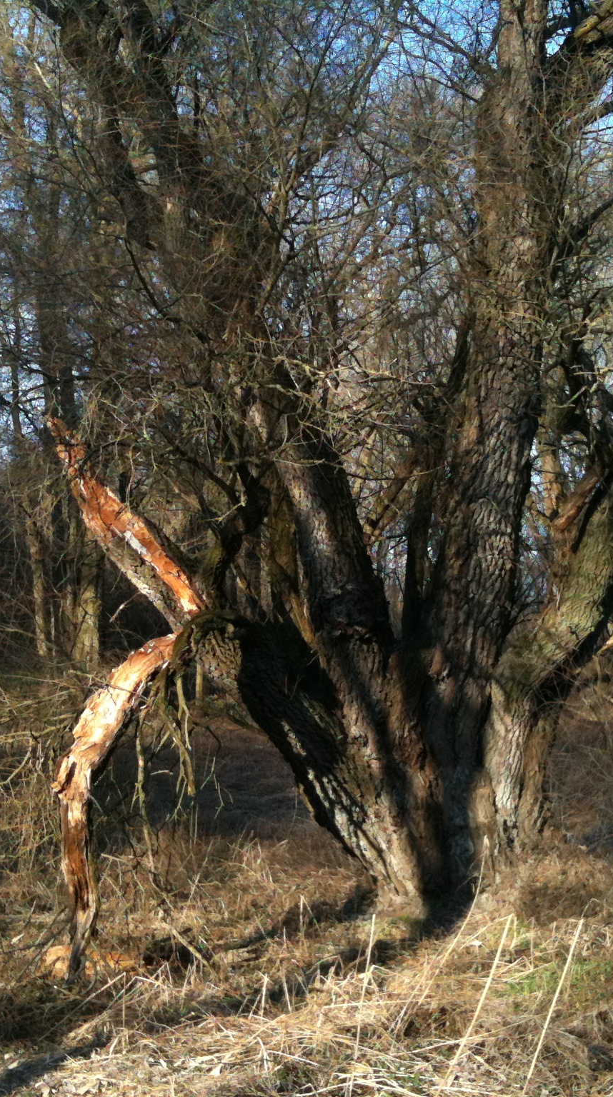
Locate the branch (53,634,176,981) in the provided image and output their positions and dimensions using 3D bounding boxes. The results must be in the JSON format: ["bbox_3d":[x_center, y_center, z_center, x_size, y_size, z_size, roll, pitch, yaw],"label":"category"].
[{"bbox_3d":[-0.885,1.180,6.750,0.520,1.520,0.330,1,-3,-17],"label":"branch"}]

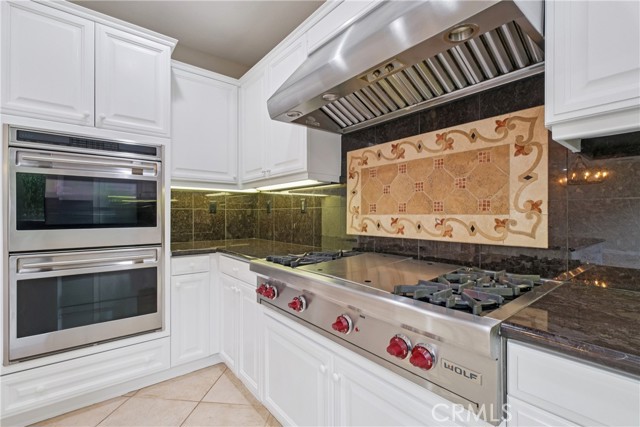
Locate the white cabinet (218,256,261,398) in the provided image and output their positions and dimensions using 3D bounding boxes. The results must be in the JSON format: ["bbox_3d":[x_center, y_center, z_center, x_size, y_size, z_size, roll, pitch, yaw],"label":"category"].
[{"bbox_3d":[-0.342,0.720,2.162,0.590,0.820,0.650,0,0,-39],"label":"white cabinet"}]

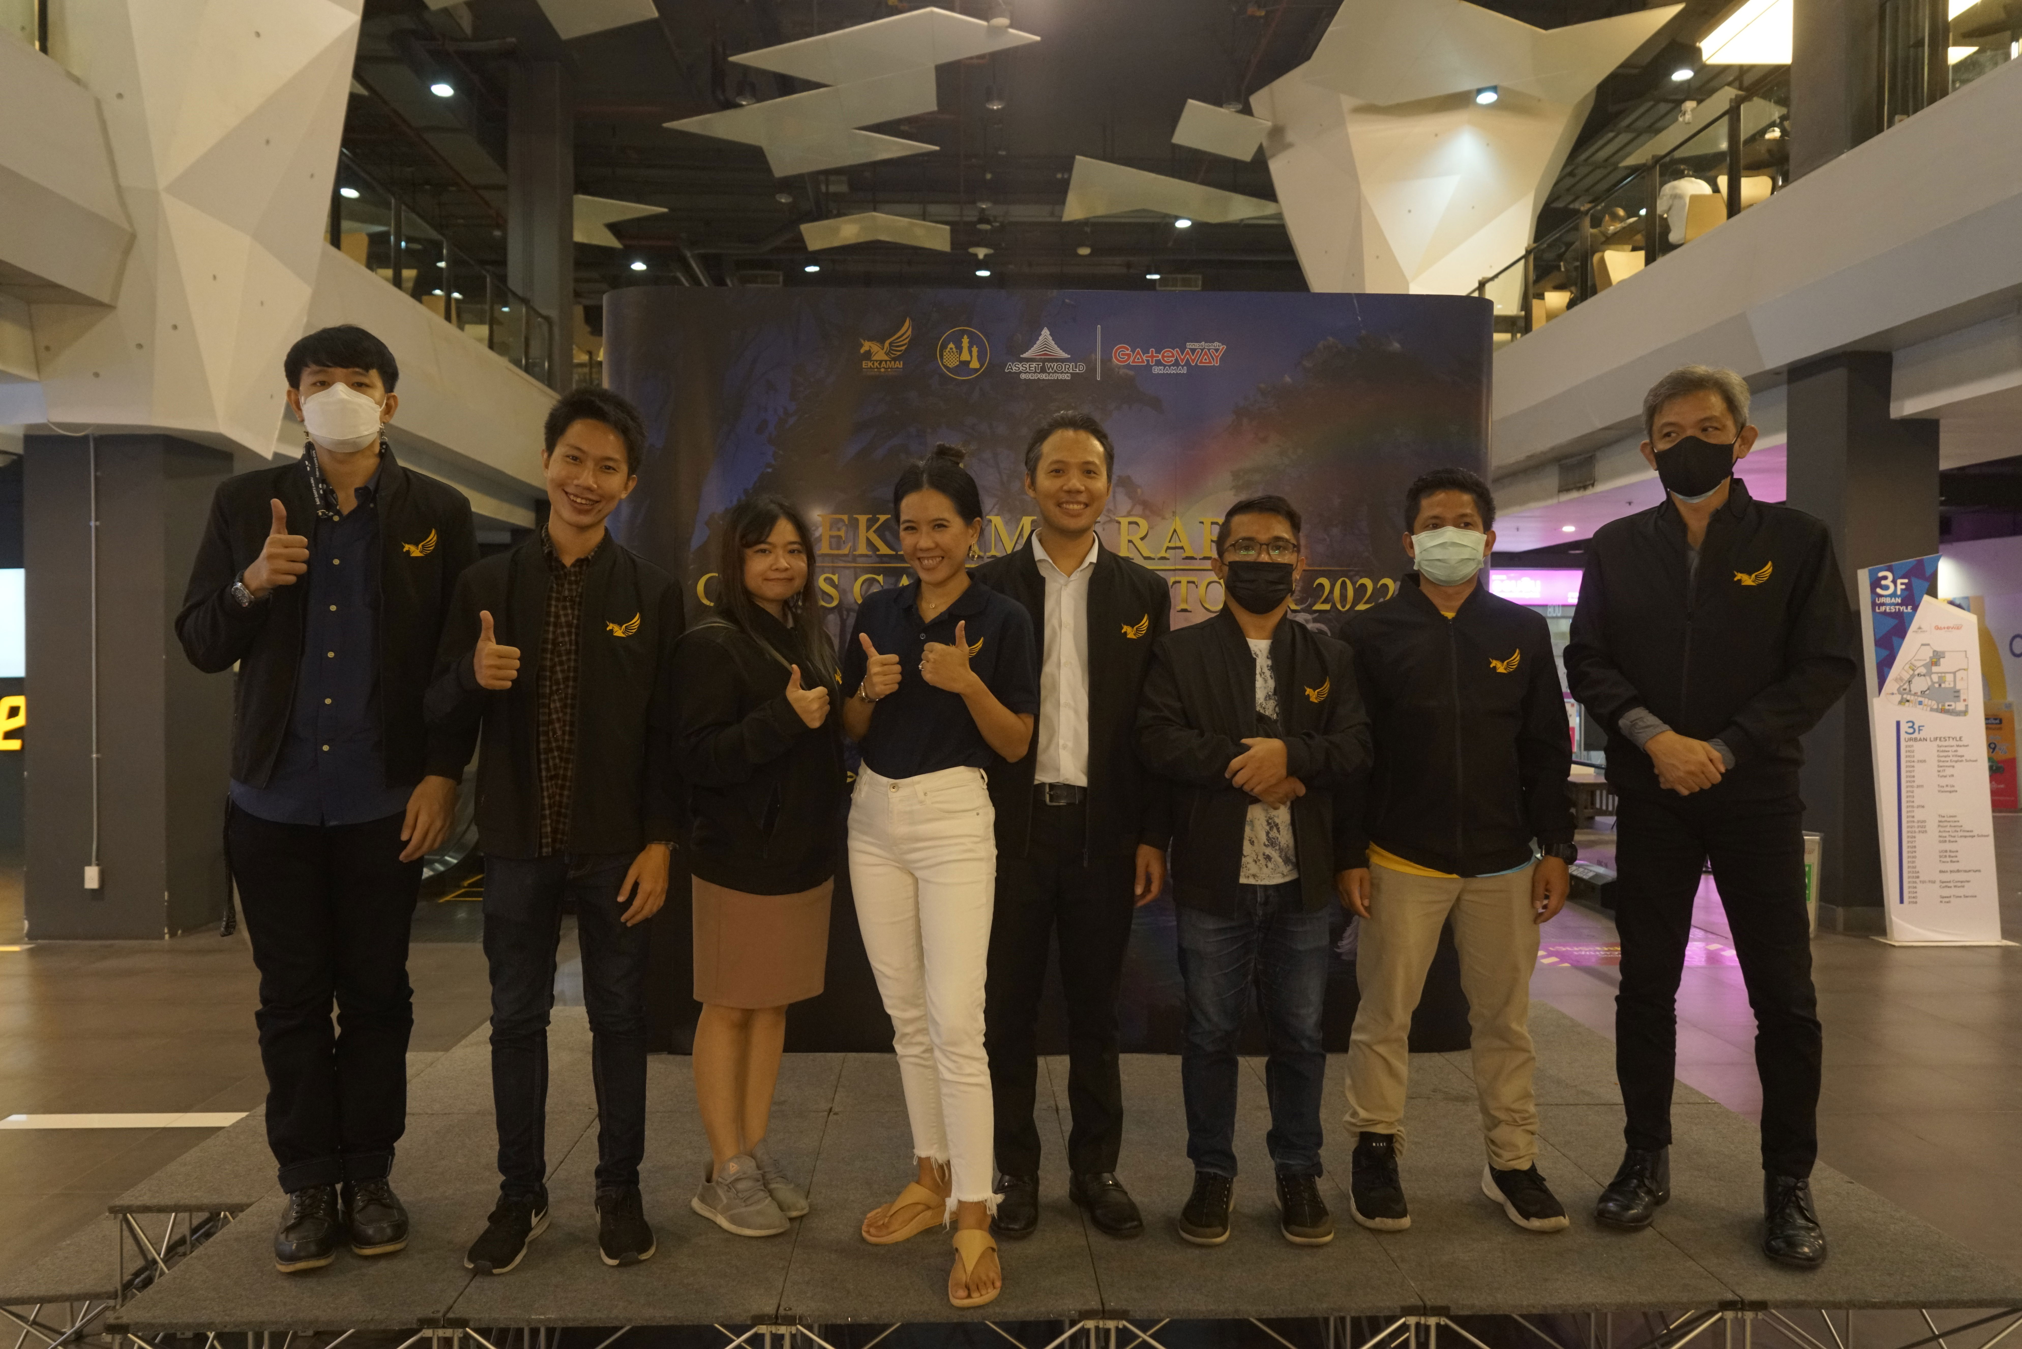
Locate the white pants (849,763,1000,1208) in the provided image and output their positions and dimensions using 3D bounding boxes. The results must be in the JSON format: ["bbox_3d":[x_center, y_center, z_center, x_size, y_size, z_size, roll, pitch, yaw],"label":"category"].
[{"bbox_3d":[-0.177,0.622,2.849,0.310,0.870,0.310,0,1,18],"label":"white pants"}]

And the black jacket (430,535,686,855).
[{"bbox_3d":[-0.930,0.046,2.851,0.510,0.670,0.360,0,1,-14],"label":"black jacket"}]

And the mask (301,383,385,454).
[{"bbox_3d":[-1.321,-0.506,2.777,0.150,0.140,0.090,0,1,-26],"label":"mask"}]

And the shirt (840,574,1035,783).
[{"bbox_3d":[-0.142,0.015,2.833,0.400,0.450,0.260,1,1,14],"label":"shirt"}]

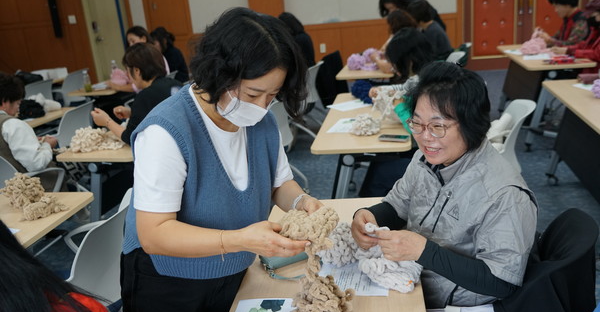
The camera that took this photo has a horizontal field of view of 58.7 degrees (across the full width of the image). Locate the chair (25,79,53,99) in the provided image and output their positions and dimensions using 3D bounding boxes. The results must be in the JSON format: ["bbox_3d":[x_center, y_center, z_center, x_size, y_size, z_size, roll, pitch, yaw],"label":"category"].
[{"bbox_3d":[-3.204,-0.447,6.328,0.560,0.810,0.520,4,20,25],"label":"chair"}]

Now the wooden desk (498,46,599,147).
[{"bbox_3d":[2.300,-0.622,5.147,0.520,0.720,1.530,-2,17,10],"label":"wooden desk"}]

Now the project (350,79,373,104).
[{"bbox_3d":[0.420,-0.436,3.634,0.150,0.130,0.150,-2,17,10],"label":"project"}]

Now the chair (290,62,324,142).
[{"bbox_3d":[-0.004,-0.437,4.853,0.550,0.800,0.550,3,20,24],"label":"chair"}]

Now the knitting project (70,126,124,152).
[{"bbox_3d":[-1.162,-0.106,3.029,0.280,0.120,0.200,-2,17,10],"label":"knitting project"}]

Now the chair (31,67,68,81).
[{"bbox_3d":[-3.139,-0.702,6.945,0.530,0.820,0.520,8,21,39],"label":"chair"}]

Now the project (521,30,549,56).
[{"bbox_3d":[2.087,-1.028,4.724,0.260,0.220,0.240,-2,18,10],"label":"project"}]

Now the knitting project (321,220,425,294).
[{"bbox_3d":[0.186,0.249,1.415,0.260,0.120,0.220,-2,17,10],"label":"knitting project"}]

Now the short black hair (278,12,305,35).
[{"bbox_3d":[-0.103,-1.146,4.754,0.230,0.250,0.200,2,19,19],"label":"short black hair"}]

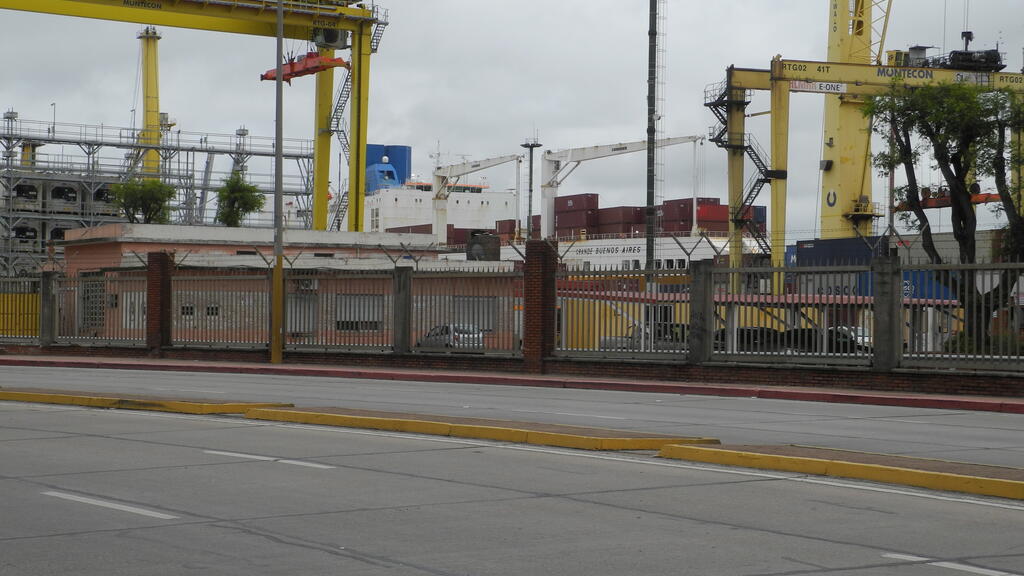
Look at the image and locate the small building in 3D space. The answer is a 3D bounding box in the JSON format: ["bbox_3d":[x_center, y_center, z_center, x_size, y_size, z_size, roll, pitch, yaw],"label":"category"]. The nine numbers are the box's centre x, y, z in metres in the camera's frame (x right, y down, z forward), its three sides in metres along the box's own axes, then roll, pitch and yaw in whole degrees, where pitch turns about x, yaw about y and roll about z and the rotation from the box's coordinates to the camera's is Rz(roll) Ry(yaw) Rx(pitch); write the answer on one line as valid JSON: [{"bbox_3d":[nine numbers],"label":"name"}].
[{"bbox_3d":[-11.534,0.178,88.814,14.700,5.300,8.800,1,-1,-27],"label":"small building"}]

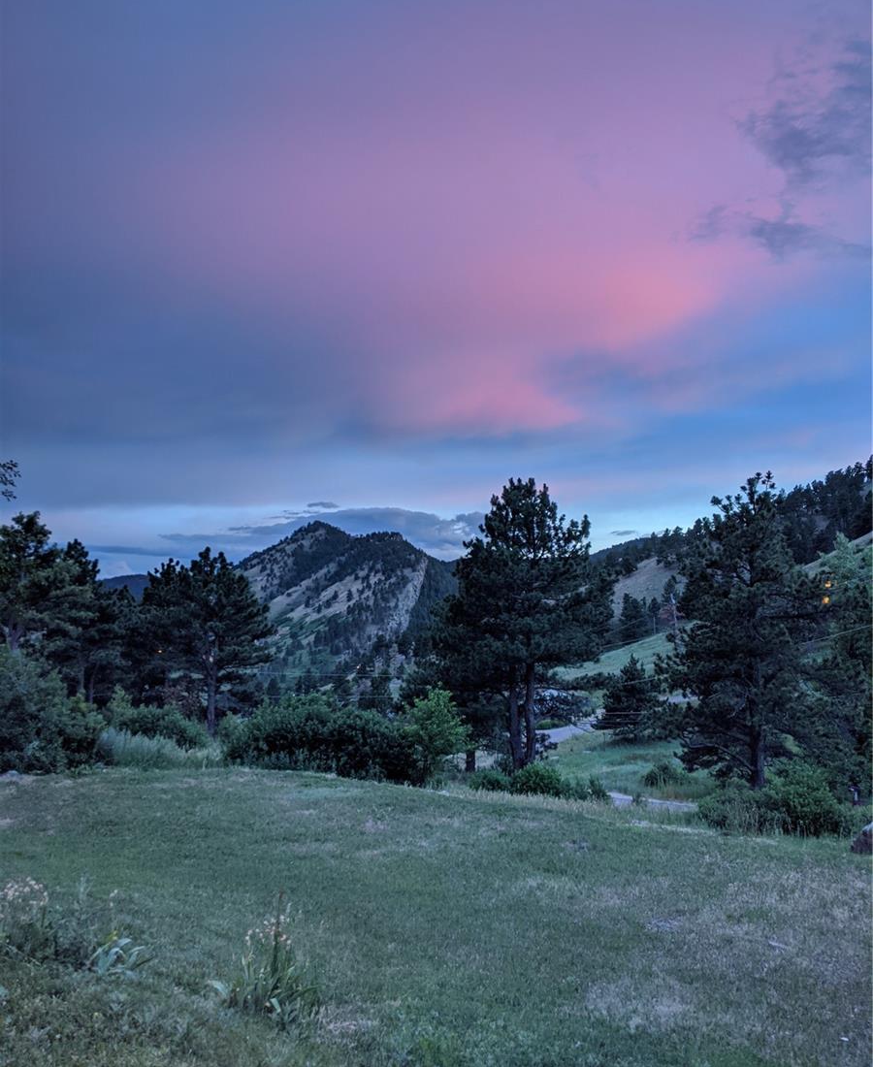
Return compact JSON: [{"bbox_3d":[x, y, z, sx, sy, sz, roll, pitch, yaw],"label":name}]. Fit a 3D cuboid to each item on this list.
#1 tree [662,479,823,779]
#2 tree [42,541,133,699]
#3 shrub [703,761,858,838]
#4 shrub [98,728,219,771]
[{"bbox_3d":[9.072,2.899,27.000,4.731,9.346,4.494,0,-3,0],"label":"tree"},{"bbox_3d":[-14.290,3.736,37.000,3.637,6.957,3.455,0,-3,0],"label":"tree"},{"bbox_3d":[5.617,4.399,15.000,2.564,1.218,1.667,0,-3,0],"label":"shrub"},{"bbox_3d":[-5.969,4.635,19.500,2.654,0.898,1.300,0,-3,0],"label":"shrub"}]

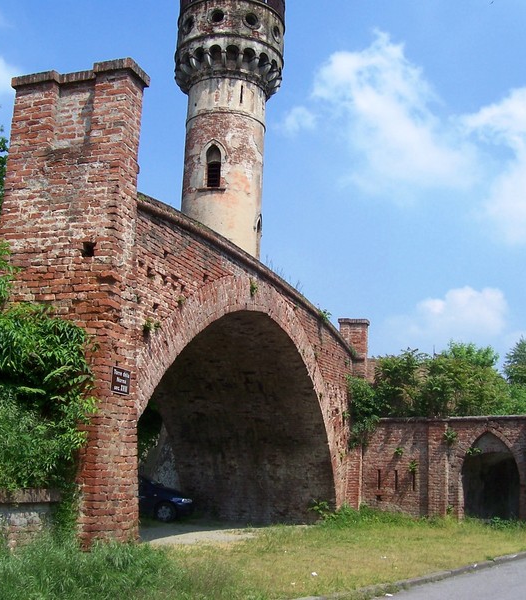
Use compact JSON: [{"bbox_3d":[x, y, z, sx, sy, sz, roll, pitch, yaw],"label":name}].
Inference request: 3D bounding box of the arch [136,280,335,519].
[{"bbox_3d":[-2.067,2.479,17.803,4.600,5.450,12.800,-1,-12,20],"label":"arch"}]

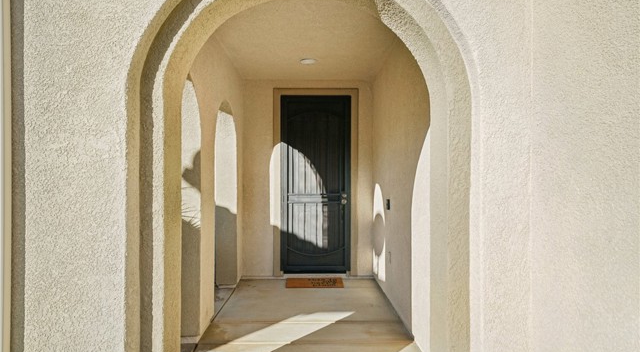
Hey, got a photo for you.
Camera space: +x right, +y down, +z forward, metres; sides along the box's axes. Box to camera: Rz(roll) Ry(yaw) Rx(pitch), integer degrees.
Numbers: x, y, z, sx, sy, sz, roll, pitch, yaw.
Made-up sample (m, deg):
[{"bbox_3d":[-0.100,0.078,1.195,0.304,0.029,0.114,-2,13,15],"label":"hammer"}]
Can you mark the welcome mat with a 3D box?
[{"bbox_3d":[-0.066,1.445,5.755,0.760,0.016,0.460,0,0,-2],"label":"welcome mat"}]

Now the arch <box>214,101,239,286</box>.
[{"bbox_3d":[-1.180,0.295,4.900,0.280,2.300,1.360,0,0,-2],"label":"arch"}]

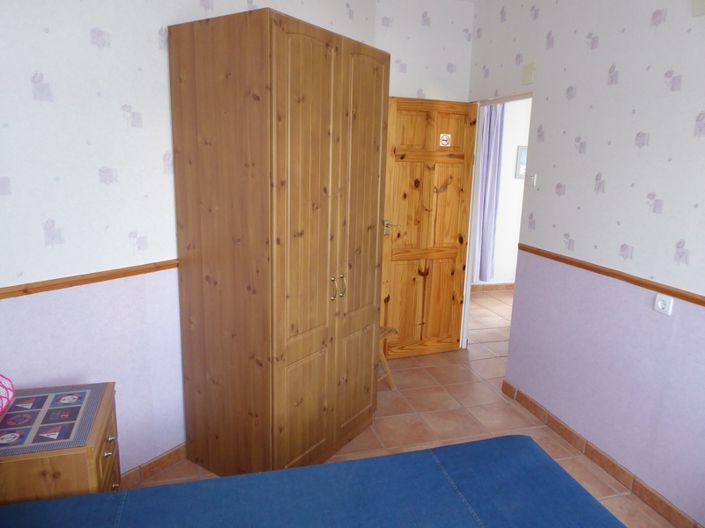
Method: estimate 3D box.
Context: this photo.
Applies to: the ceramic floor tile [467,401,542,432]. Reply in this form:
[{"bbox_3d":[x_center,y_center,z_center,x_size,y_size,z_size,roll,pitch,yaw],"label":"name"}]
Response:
[{"bbox_3d":[0.928,0.972,3.232,0.323,0.010,0.323,-2,13,-16],"label":"ceramic floor tile"}]

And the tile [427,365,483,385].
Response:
[{"bbox_3d":[0.744,0.831,3.851,0.323,0.010,0.323,-2,13,-16],"label":"tile"}]

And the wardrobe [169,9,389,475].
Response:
[{"bbox_3d":[-0.322,-0.045,2.660,0.597,2.092,0.943,9,14,32],"label":"wardrobe"}]

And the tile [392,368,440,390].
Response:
[{"bbox_3d":[0.417,0.831,3.700,0.326,0.010,0.326,-2,12,-17],"label":"tile"}]

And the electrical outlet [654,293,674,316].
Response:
[{"bbox_3d":[1.378,0.181,2.249,0.014,0.081,0.081,-2,12,-15],"label":"electrical outlet"}]

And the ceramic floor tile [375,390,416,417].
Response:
[{"bbox_3d":[0.195,0.909,3.294,0.326,0.010,0.326,-2,12,-17],"label":"ceramic floor tile"}]

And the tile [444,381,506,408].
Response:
[{"bbox_3d":[0.836,0.901,3.542,0.323,0.010,0.323,-2,13,-16],"label":"tile"}]

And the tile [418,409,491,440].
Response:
[{"bbox_3d":[0.611,0.985,3.141,0.323,0.010,0.323,-2,13,-16],"label":"tile"}]

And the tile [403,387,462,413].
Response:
[{"bbox_3d":[0.519,0.914,3.450,0.323,0.010,0.323,-2,13,-16],"label":"tile"}]

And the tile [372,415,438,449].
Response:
[{"bbox_3d":[0.290,0.976,2.983,0.326,0.010,0.326,-2,12,-17],"label":"tile"}]

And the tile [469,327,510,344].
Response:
[{"bbox_3d":[1.194,0.664,4.652,0.323,0.010,0.323,-2,13,-16],"label":"tile"}]

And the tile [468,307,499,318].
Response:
[{"bbox_3d":[1.305,0.515,5.324,0.326,0.010,0.326,-2,12,-17],"label":"tile"}]

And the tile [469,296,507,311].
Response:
[{"bbox_3d":[1.527,0.436,5.731,0.326,0.010,0.326,-2,12,-17],"label":"tile"}]

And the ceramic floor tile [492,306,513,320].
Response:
[{"bbox_3d":[1.645,0.498,5.454,0.323,0.010,0.323,-2,13,-16],"label":"ceramic floor tile"}]

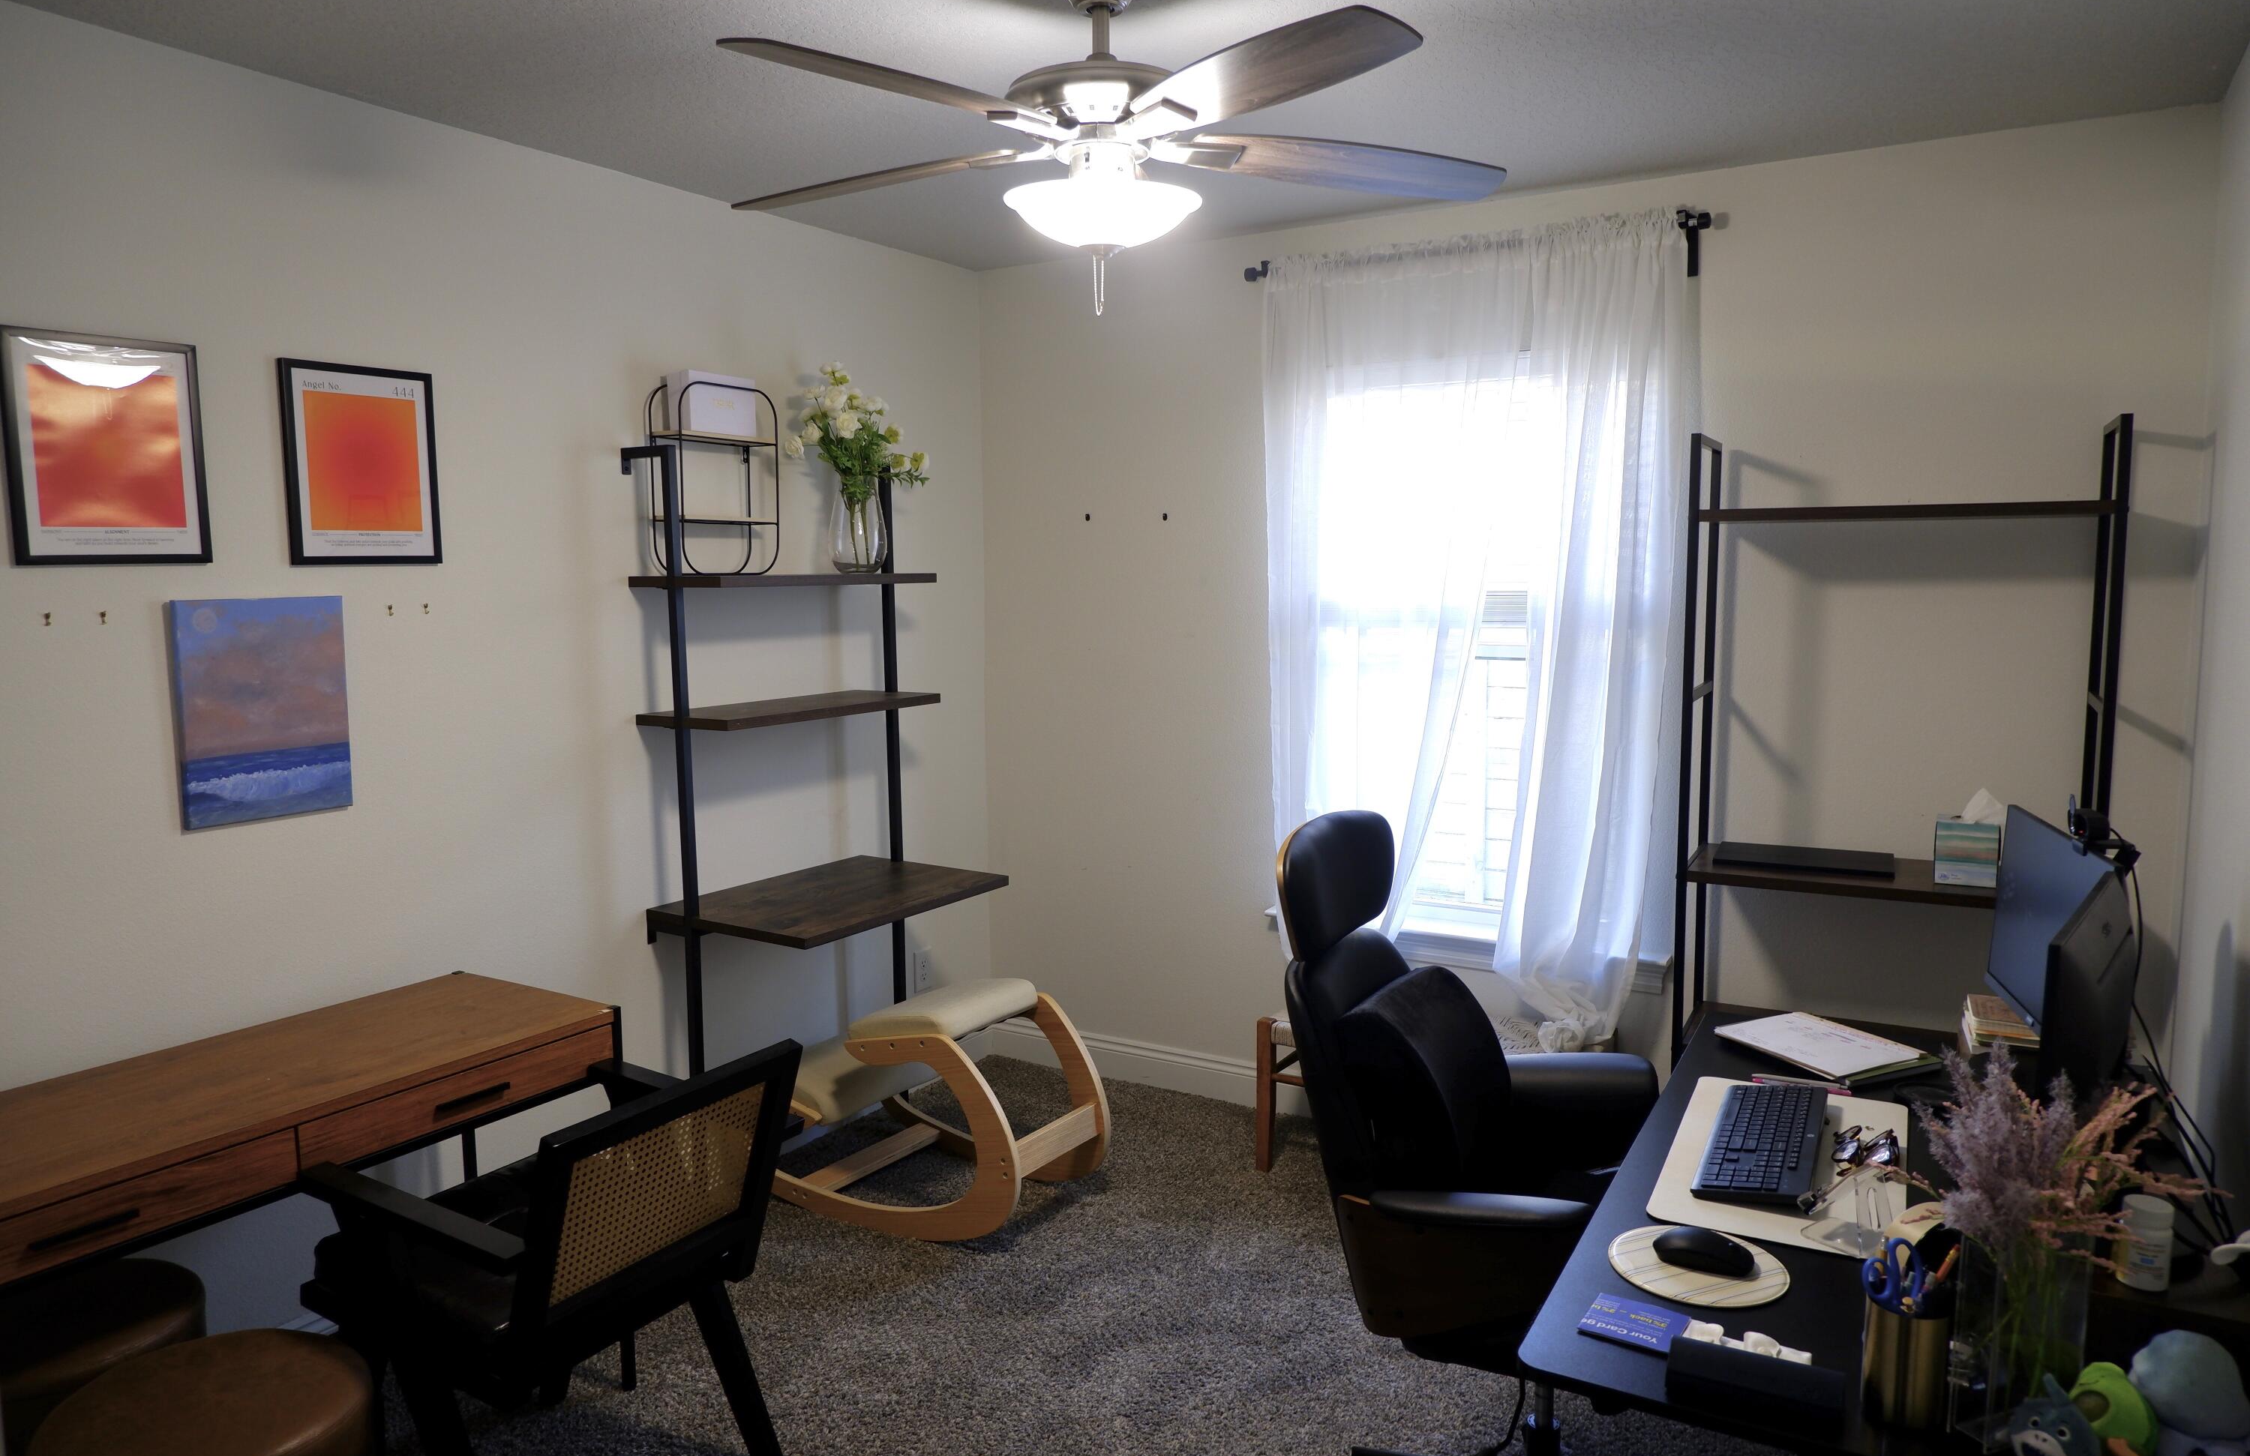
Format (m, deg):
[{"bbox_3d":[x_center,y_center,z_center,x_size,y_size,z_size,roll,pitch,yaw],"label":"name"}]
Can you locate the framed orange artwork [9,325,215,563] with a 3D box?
[{"bbox_3d":[-1.706,-0.464,2.412,0.020,0.380,0.297,3,8,32],"label":"framed orange artwork"}]

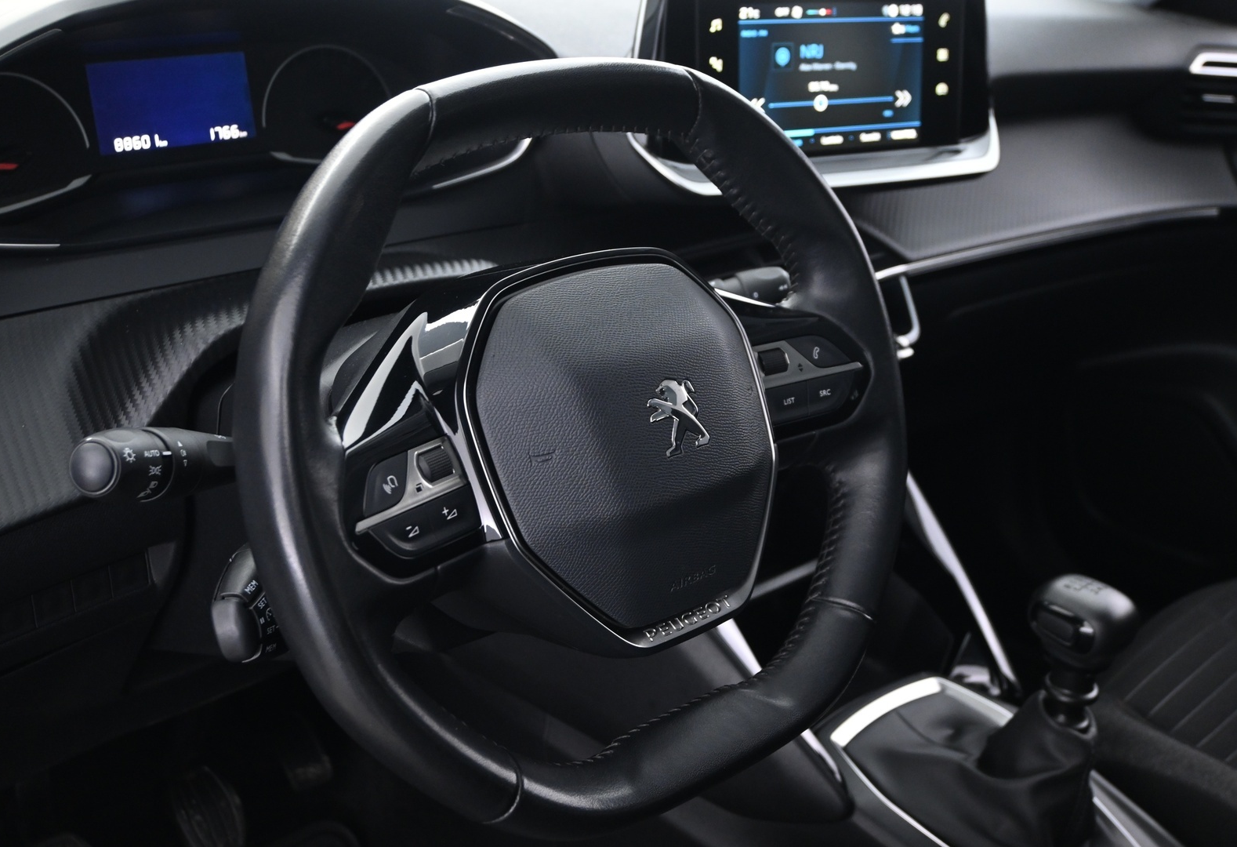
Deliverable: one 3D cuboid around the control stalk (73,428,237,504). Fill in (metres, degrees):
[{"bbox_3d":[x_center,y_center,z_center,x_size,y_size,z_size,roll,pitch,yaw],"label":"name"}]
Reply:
[{"bbox_3d":[-0.173,0.015,0.627,0.031,0.031,0.125,-13,-6,41],"label":"control stalk"}]

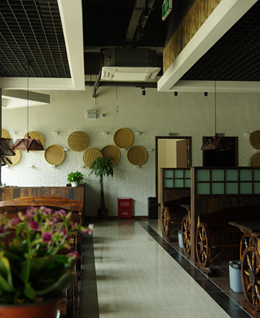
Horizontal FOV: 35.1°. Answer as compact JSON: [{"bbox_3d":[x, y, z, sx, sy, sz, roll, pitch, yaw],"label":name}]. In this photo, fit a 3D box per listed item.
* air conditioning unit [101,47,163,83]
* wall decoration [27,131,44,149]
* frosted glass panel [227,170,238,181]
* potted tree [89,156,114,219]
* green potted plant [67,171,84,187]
[{"bbox_3d":[-0.003,-1.590,6.963,0.940,0.330,0.940,0,-1,-6],"label":"air conditioning unit"},{"bbox_3d":[-2.538,-0.460,10.944,0.550,0.550,0.060,0,-1,-6],"label":"wall decoration"},{"bbox_3d":[1.495,0.242,5.969,0.178,0.171,0.015,0,-1,-6],"label":"frosted glass panel"},{"bbox_3d":[-0.767,0.761,11.084,0.600,1.684,0.560,0,-1,-6],"label":"potted tree"},{"bbox_3d":[-1.323,0.500,10.077,0.377,0.382,0.368,0,-2,-6],"label":"green potted plant"}]

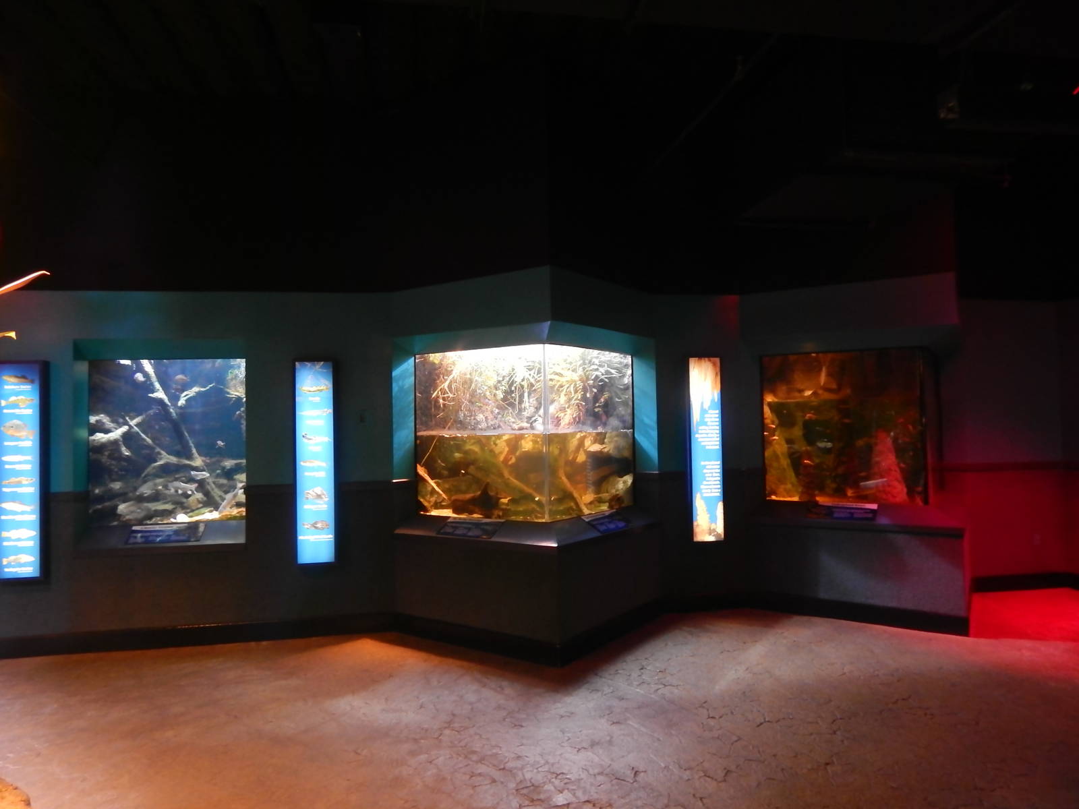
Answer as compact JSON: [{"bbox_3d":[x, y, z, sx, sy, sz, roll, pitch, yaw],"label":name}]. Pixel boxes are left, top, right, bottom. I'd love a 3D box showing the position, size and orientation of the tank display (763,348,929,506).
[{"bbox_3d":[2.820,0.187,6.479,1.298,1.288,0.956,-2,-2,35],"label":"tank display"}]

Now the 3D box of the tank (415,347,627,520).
[{"bbox_3d":[-0.123,0.232,6.112,1.308,1.298,1.268,-2,-2,35],"label":"tank"}]

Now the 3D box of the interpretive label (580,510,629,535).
[{"bbox_3d":[0.534,0.903,5.557,0.208,0.025,0.493,37,20,29],"label":"interpretive label"}]

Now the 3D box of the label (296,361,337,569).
[{"bbox_3d":[-1.744,0.450,5.606,0.311,1.595,0.081,-1,-1,-10],"label":"label"}]

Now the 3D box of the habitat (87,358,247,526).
[{"bbox_3d":[-2.988,0.299,6.066,1.207,1.298,0.754,-1,-1,-10],"label":"habitat"}]

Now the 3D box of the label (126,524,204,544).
[{"bbox_3d":[-2.860,0.984,5.496,0.515,0.025,0.210,-1,32,-10],"label":"label"}]

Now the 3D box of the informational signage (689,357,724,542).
[{"bbox_3d":[1.425,0.383,6.171,0.309,1.594,0.081,-1,-1,-10],"label":"informational signage"}]

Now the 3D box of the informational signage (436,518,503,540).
[{"bbox_3d":[-0.523,0.920,5.386,0.532,0.025,0.199,-2,31,35],"label":"informational signage"}]

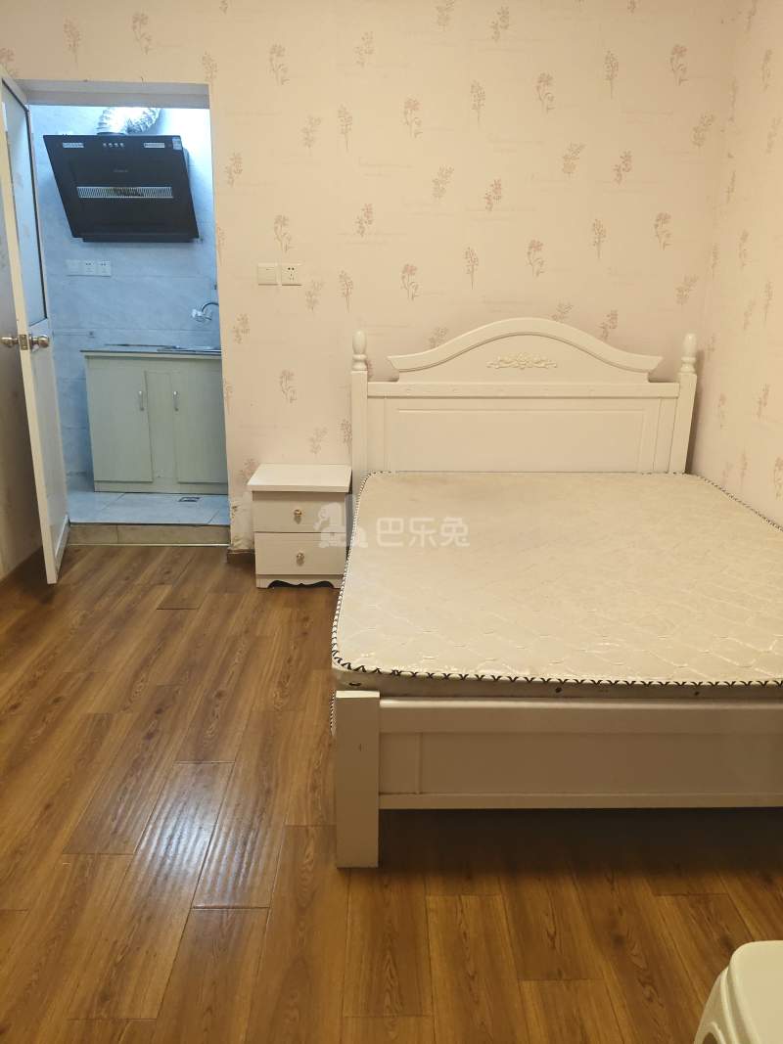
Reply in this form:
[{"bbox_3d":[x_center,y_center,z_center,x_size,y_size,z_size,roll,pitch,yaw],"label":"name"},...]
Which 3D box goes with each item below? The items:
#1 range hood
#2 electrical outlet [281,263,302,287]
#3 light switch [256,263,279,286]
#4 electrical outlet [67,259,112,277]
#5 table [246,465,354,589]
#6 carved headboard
[{"bbox_3d":[-1.428,-1.784,4.241,0.705,0.496,0.342,0,16,-1],"label":"range hood"},{"bbox_3d":[-0.430,-1.069,3.385,0.087,0.087,0.012,0,16,-1],"label":"electrical outlet"},{"bbox_3d":[-0.531,-1.069,3.383,0.087,0.087,0.012,0,16,-1],"label":"light switch"},{"bbox_3d":[-1.736,-1.460,4.500,0.260,0.088,0.012,0,16,-1],"label":"electrical outlet"},{"bbox_3d":[-0.390,0.021,3.500,0.418,0.466,0.363,0,18,-1],"label":"table"},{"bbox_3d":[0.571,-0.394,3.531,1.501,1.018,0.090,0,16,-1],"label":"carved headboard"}]

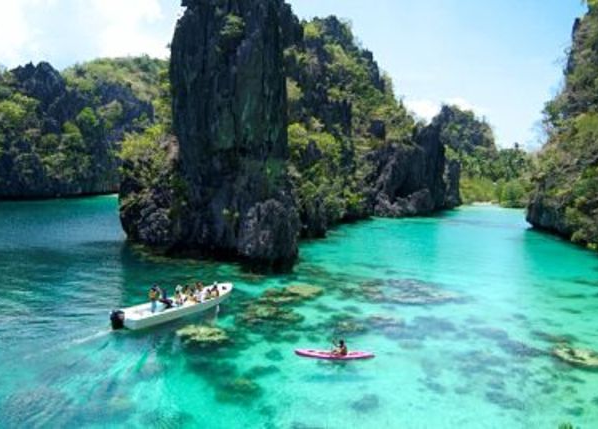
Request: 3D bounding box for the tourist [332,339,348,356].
[{"bbox_3d":[2.040,6.668,24.130,0.820,0.820,0.520,1,6,6],"label":"tourist"}]

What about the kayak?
[{"bbox_3d":[1.800,7.009,24.236,3.950,0.340,0.700,1,6,6],"label":"kayak"}]

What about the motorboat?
[{"bbox_3d":[-7.850,5.851,31.254,8.000,1.500,2.150,-5,8,-42],"label":"motorboat"}]

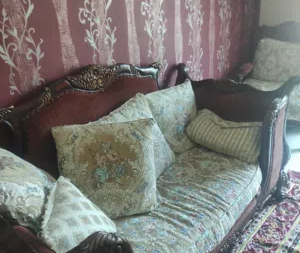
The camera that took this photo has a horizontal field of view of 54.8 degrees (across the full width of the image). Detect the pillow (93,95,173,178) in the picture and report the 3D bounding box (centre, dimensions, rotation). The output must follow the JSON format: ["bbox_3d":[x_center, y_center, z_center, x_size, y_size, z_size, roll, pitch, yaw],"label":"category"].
[{"bbox_3d":[-0.064,0.112,1.627,0.140,0.470,0.470,-17,16,38],"label":"pillow"}]

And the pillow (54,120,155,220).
[{"bbox_3d":[-0.201,0.212,1.395,0.470,0.470,0.150,-5,14,-8],"label":"pillow"}]

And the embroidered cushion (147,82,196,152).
[{"bbox_3d":[0.117,-0.016,1.879,0.465,0.465,0.140,-20,19,-30],"label":"embroidered cushion"}]

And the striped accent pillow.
[{"bbox_3d":[0.513,0.046,1.975,0.500,0.260,0.150,15,6,40],"label":"striped accent pillow"}]

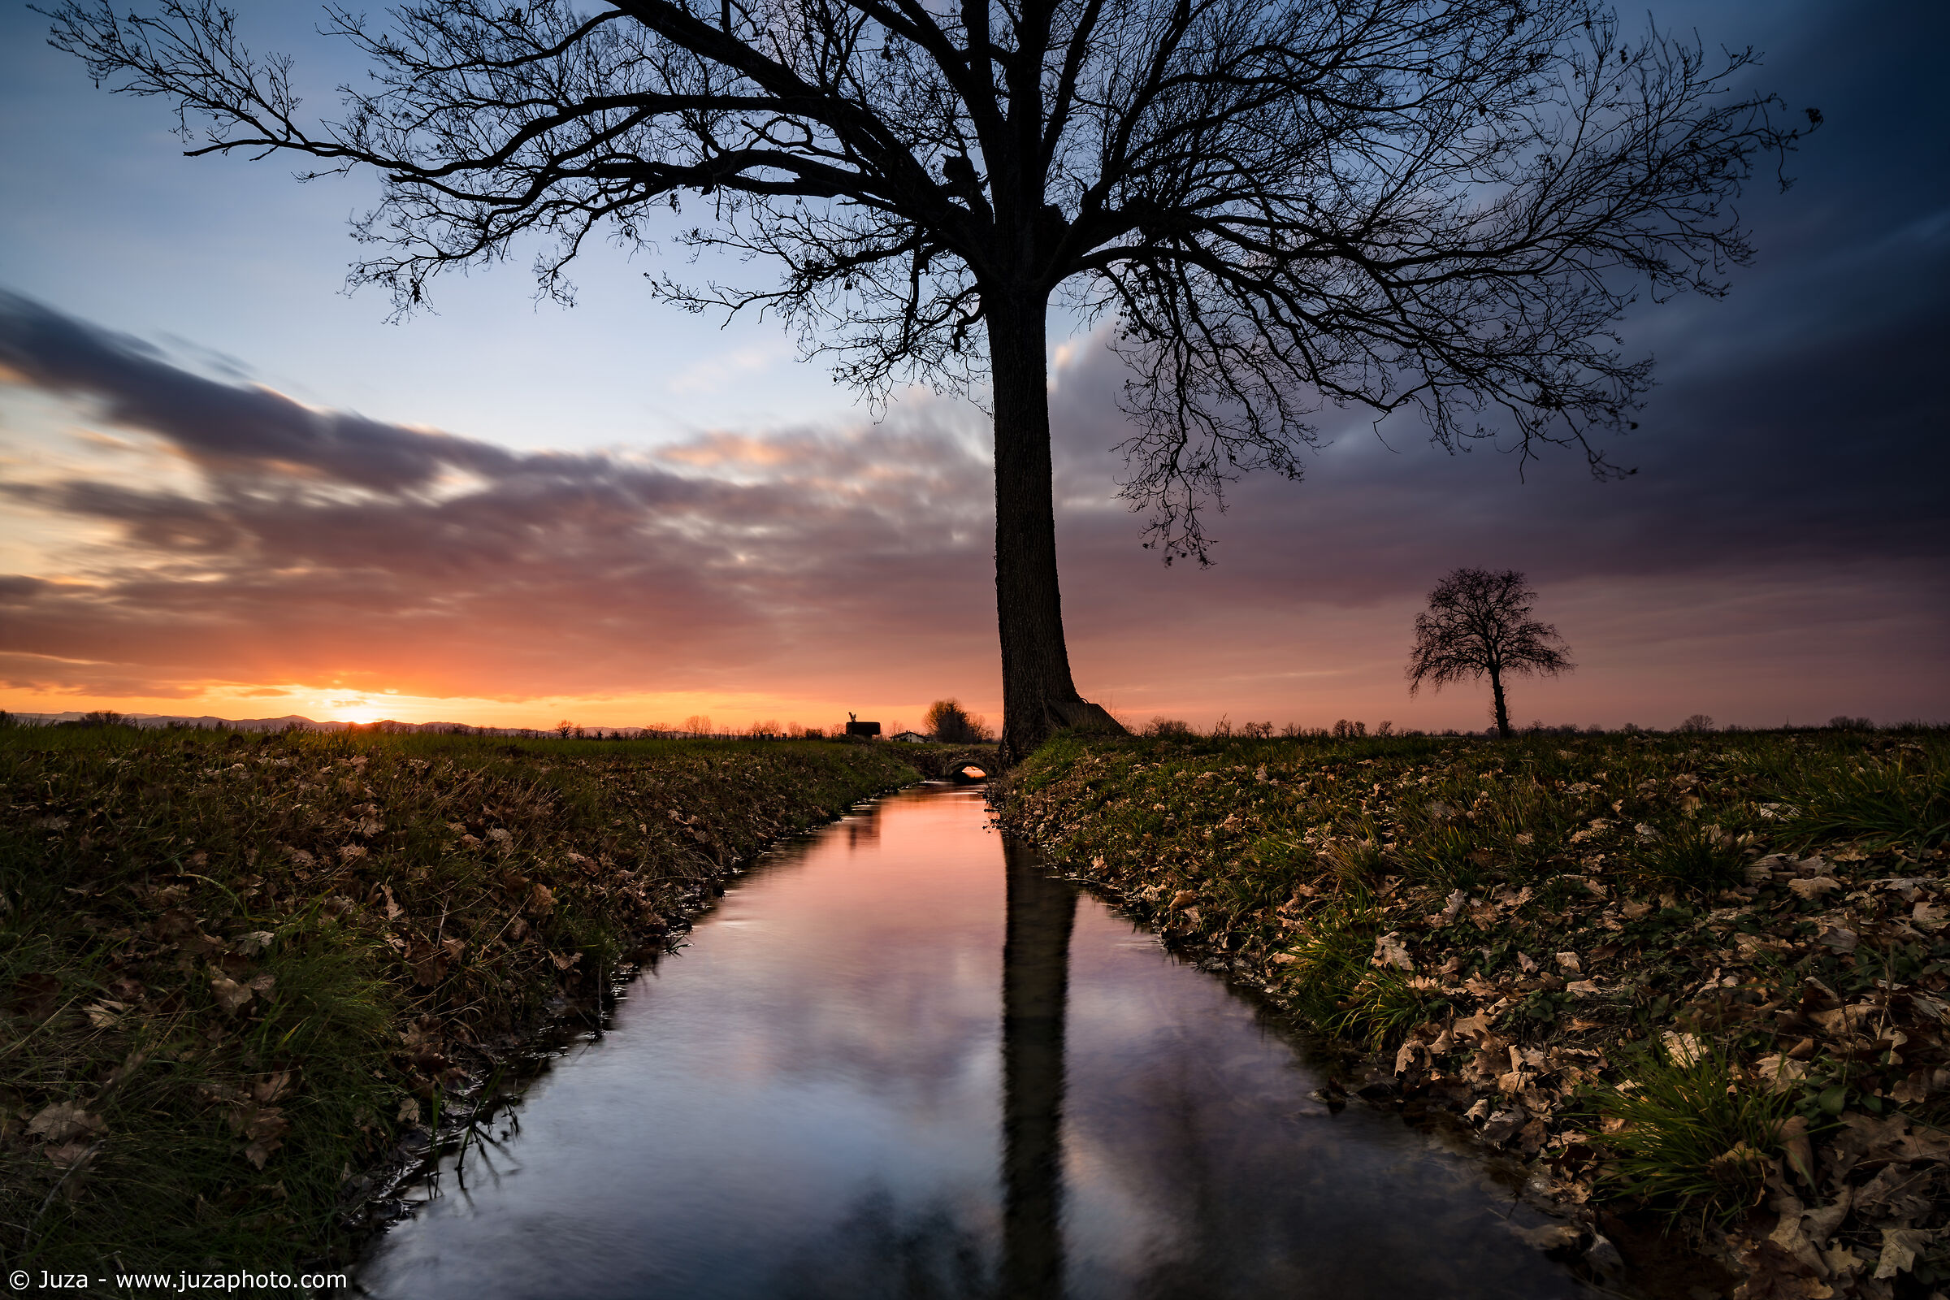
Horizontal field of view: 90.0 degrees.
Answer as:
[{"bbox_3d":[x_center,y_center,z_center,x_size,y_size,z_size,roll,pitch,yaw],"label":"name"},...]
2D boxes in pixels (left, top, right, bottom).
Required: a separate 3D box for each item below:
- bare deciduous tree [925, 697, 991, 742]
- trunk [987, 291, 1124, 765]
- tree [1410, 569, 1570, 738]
[{"bbox_3d":[-2.440,9.300,130.000,8.600,6.100,7.800,0,-5,0],"label":"bare deciduous tree"},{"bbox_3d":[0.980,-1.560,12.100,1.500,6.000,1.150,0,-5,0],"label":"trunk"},{"bbox_3d":[26.400,0.200,50.000,7.800,8.800,7.600,0,-5,0],"label":"tree"}]

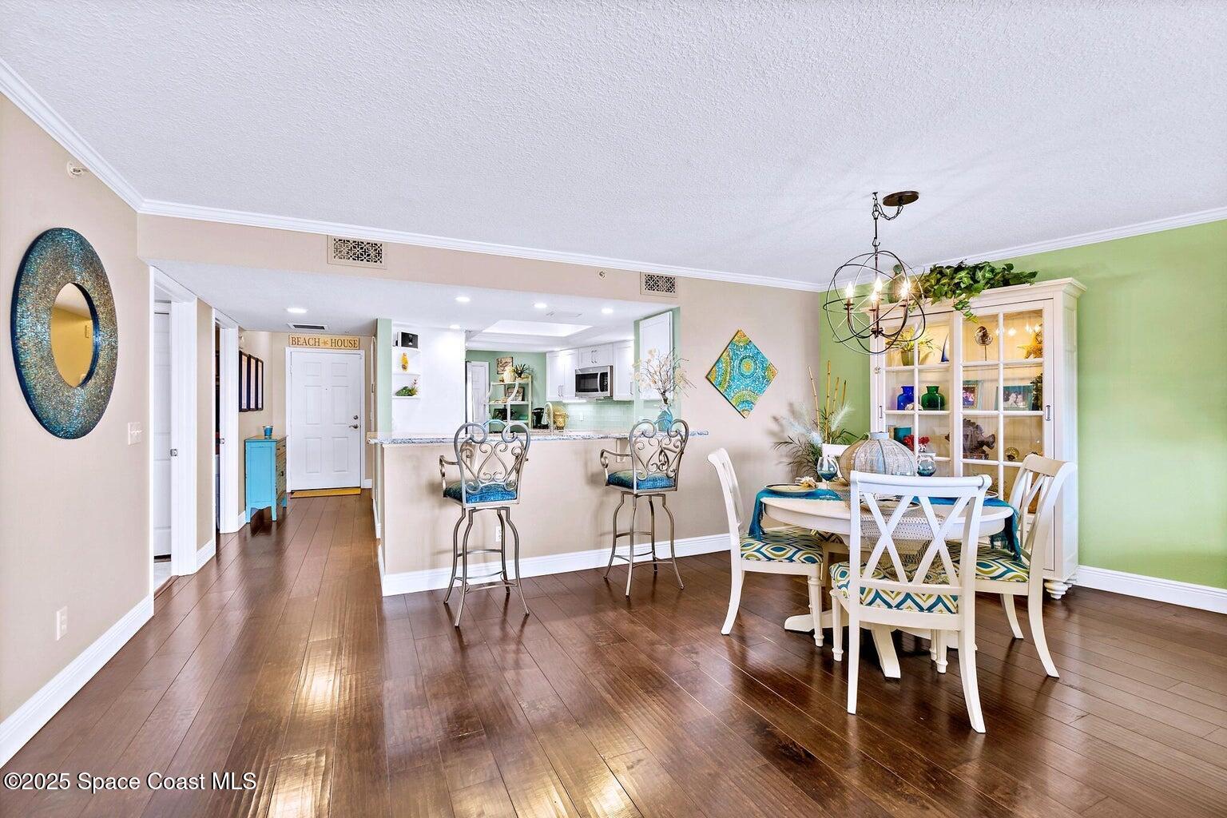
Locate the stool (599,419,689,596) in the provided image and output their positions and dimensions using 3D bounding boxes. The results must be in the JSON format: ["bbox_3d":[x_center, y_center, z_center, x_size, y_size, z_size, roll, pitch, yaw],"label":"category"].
[{"bbox_3d":[0.208,0.654,3.674,0.472,1.195,0.542,0,0,-23],"label":"stool"}]

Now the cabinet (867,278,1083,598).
[{"bbox_3d":[2.634,0.210,3.858,0.490,2.060,1.300,0,0,-41],"label":"cabinet"}]

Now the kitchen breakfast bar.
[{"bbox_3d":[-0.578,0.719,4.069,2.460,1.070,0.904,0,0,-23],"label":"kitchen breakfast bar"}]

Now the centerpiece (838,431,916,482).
[{"bbox_3d":[1.437,0.304,2.800,0.375,0.352,0.375,0,0,16],"label":"centerpiece"}]

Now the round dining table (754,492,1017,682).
[{"bbox_3d":[1.420,0.860,2.790,1.210,0.760,1.210,0,0,16],"label":"round dining table"}]

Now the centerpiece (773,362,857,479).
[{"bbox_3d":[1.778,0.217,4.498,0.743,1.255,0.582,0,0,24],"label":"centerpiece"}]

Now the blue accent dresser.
[{"bbox_3d":[-4.053,0.797,6.013,0.290,0.885,0.900,0,0,-26],"label":"blue accent dresser"}]

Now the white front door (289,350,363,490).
[{"bbox_3d":[-4.330,0.195,7.700,0.940,2.060,0.050,0,0,-25],"label":"white front door"}]

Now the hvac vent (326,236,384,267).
[{"bbox_3d":[-1.683,-1.020,3.336,0.350,0.185,0.020,0,0,-24],"label":"hvac vent"}]

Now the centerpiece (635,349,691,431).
[{"bbox_3d":[0.405,-0.155,4.120,0.460,0.670,0.420,0,0,0],"label":"centerpiece"}]

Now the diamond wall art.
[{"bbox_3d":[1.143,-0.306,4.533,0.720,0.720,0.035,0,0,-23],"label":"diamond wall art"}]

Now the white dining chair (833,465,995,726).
[{"bbox_3d":[1.249,0.750,2.224,0.500,0.980,0.560,0,0,16],"label":"white dining chair"}]

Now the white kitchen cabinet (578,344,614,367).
[{"bbox_3d":[-0.128,-0.716,7.208,0.331,0.311,0.765,0,0,-41],"label":"white kitchen cabinet"}]

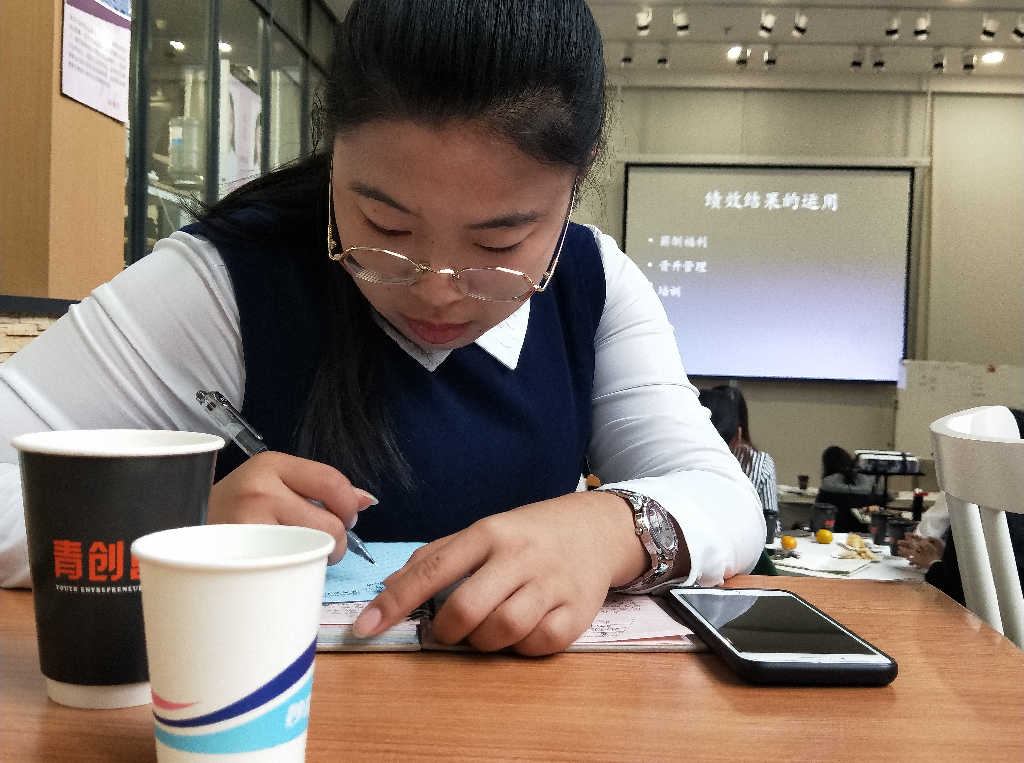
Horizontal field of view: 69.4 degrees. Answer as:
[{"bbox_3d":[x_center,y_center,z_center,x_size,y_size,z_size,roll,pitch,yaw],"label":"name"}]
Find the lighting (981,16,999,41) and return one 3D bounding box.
[{"bbox_3d":[4.196,-3.100,6.491,0.130,0.220,0.140,1,2,-33],"label":"lighting"}]

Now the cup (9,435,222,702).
[{"bbox_3d":[-0.188,0.086,0.355,0.090,0.116,0.090,2,1,0],"label":"cup"}]

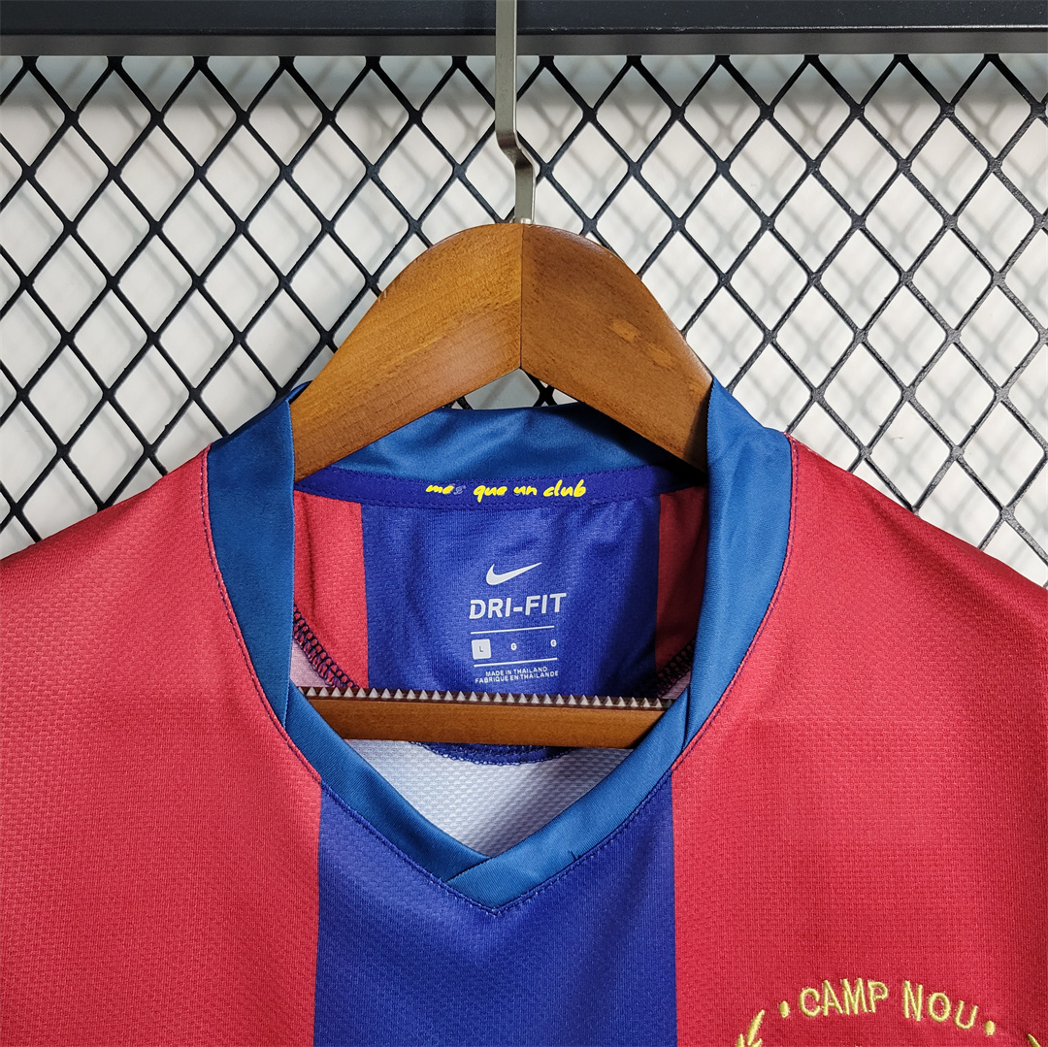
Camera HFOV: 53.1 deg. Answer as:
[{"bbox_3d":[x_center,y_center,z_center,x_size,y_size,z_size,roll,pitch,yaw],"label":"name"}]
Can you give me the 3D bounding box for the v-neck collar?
[{"bbox_3d":[-0.009,0.035,0.345,0.193,0.168,0.075,0,-4,5],"label":"v-neck collar"}]

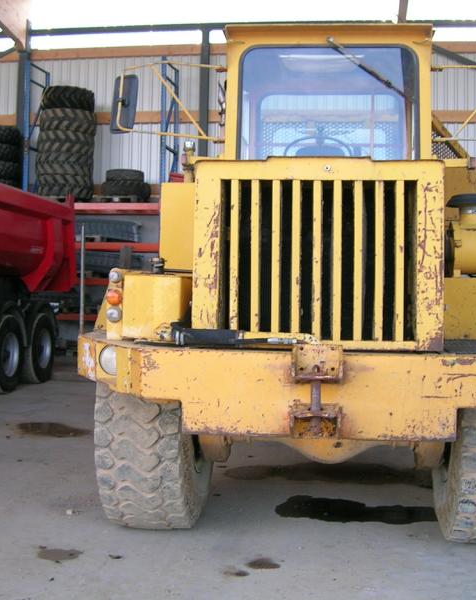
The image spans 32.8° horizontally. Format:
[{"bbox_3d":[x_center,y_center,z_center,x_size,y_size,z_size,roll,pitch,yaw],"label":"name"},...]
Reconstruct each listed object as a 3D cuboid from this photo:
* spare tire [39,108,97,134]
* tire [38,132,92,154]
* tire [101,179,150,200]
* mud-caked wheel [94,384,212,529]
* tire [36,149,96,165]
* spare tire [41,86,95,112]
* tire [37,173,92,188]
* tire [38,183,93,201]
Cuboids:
[{"bbox_3d":[-3.288,-3.370,15.600,1.070,0.400,1.070,1,0,10],"label":"spare tire"},{"bbox_3d":[-3.238,-2.904,15.300,1.065,0.410,1.065,1,1,9],"label":"tire"},{"bbox_3d":[-2.080,-2.018,15.100,0.880,0.280,0.880,1,1,9],"label":"tire"},{"bbox_3d":[-0.495,0.680,5.050,0.520,1.470,1.480,1,1,3],"label":"mud-caked wheel"},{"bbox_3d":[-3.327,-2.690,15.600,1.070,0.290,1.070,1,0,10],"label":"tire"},{"bbox_3d":[-3.288,-3.780,15.600,1.050,0.400,1.050,1,0,10],"label":"spare tire"},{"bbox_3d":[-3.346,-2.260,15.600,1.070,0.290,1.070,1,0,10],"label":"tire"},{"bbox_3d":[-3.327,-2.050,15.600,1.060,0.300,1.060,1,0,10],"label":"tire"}]

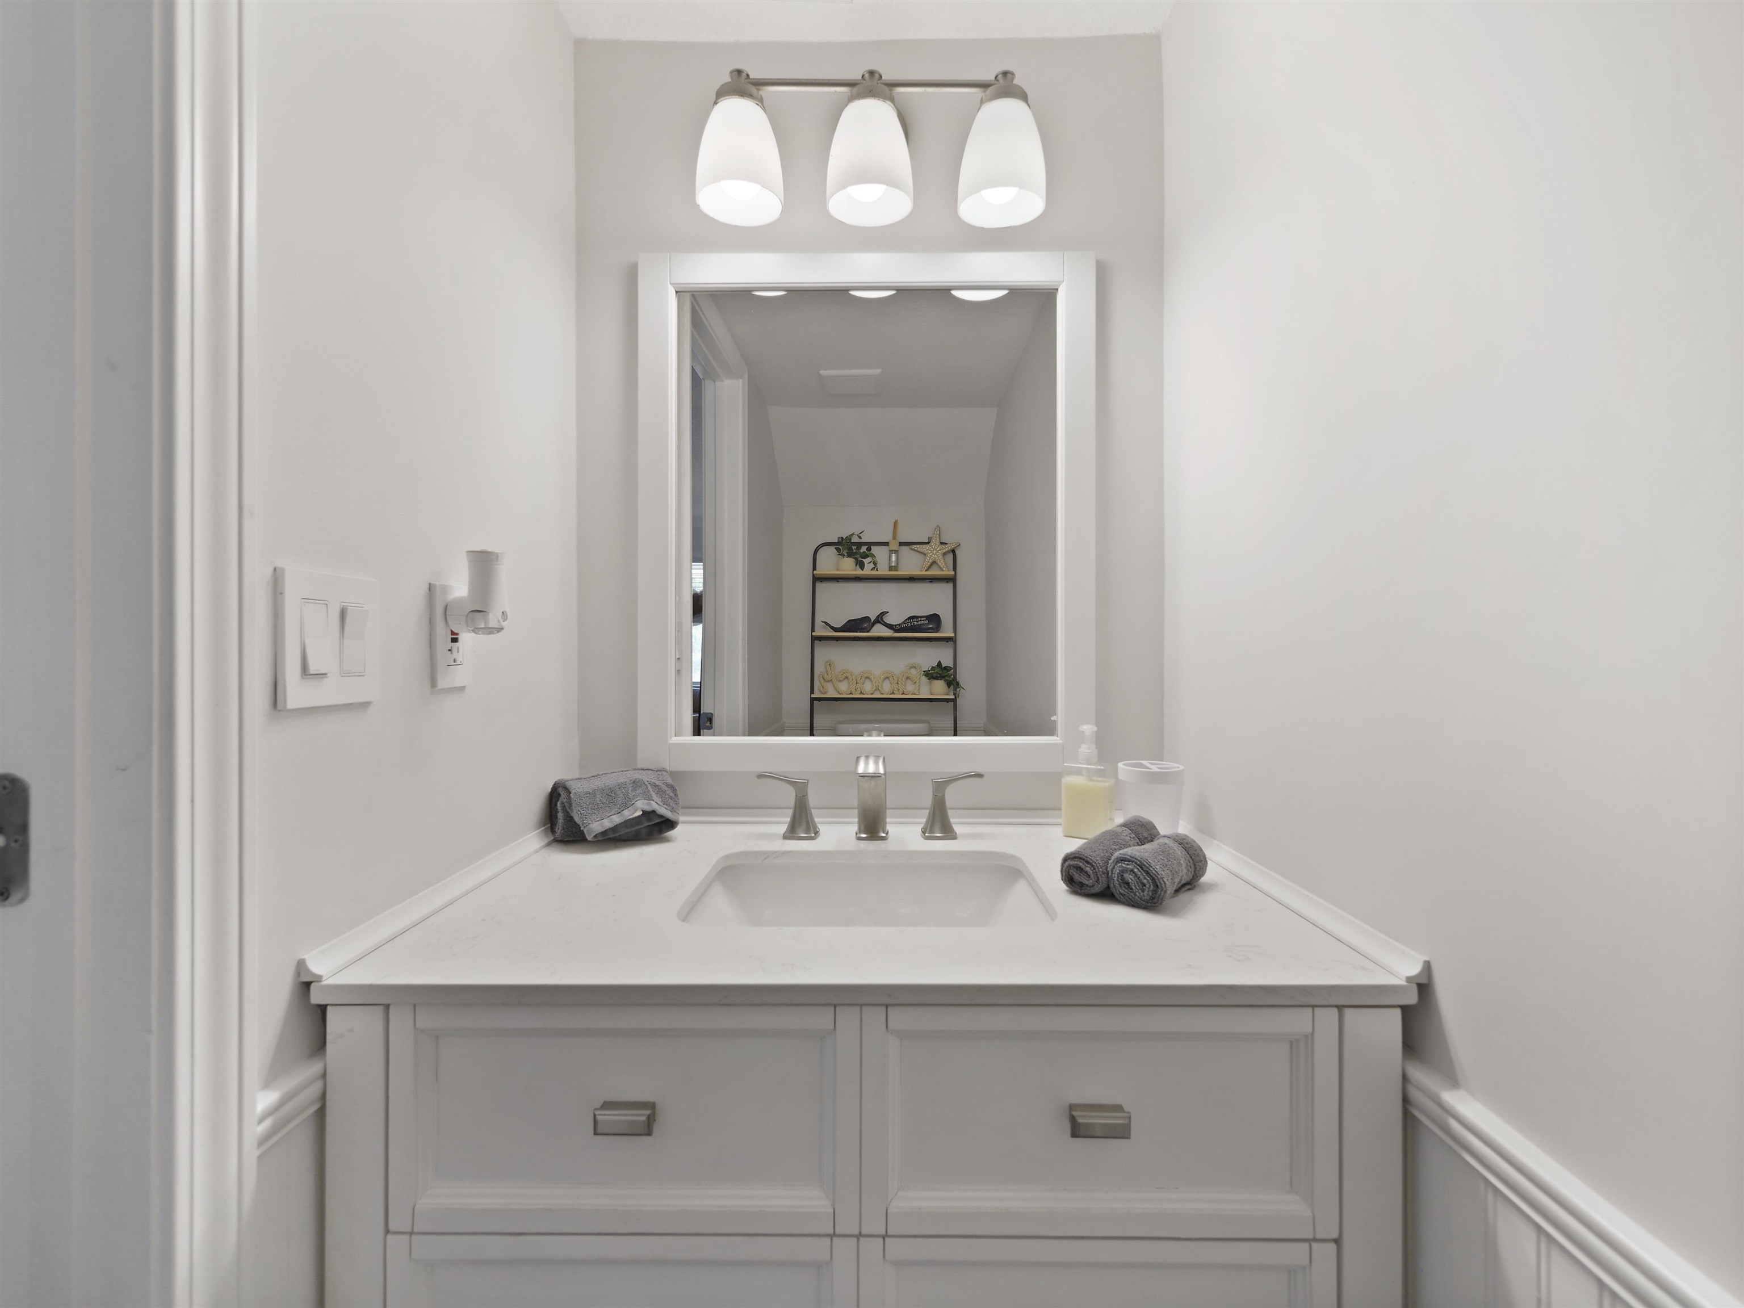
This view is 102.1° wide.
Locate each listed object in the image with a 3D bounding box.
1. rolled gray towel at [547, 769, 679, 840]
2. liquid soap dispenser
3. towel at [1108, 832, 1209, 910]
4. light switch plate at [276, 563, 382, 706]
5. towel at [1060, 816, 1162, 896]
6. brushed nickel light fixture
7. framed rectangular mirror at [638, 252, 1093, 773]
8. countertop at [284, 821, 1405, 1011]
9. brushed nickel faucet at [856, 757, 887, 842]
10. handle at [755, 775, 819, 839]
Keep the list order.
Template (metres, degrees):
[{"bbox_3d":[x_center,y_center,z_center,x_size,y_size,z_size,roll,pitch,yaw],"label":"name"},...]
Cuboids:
[{"bbox_3d":[-0.388,0.233,1.096,0.192,0.088,0.095,0,0,-12],"label":"rolled gray towel"},{"bbox_3d":[0.331,0.192,1.073,0.066,0.168,0.050,0,0,27],"label":"liquid soap dispenser"},{"bbox_3d":[0.332,0.248,0.814,0.067,0.060,0.128,0,0,44],"label":"towel"},{"bbox_3d":[-0.484,-0.013,0.633,0.011,0.117,0.113,0,0,0],"label":"light switch plate"},{"bbox_3d":[0.298,0.249,0.873,0.060,0.056,0.150,0,0,40],"label":"towel"},{"bbox_3d":[-0.004,-0.770,1.079,0.526,0.214,0.178,0,0,0],"label":"brushed nickel light fixture"},{"bbox_3d":[-0.008,-0.228,1.153,0.738,0.840,0.030,0,0,0],"label":"framed rectangular mirror"},{"bbox_3d":[-0.006,0.287,0.880,0.940,0.020,0.565,0,0,0],"label":"countertop"},{"bbox_3d":[-0.001,0.211,1.034,0.050,0.132,0.155,0,0,0],"label":"brushed nickel faucet"},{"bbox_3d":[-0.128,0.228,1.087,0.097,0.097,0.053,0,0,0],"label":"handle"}]

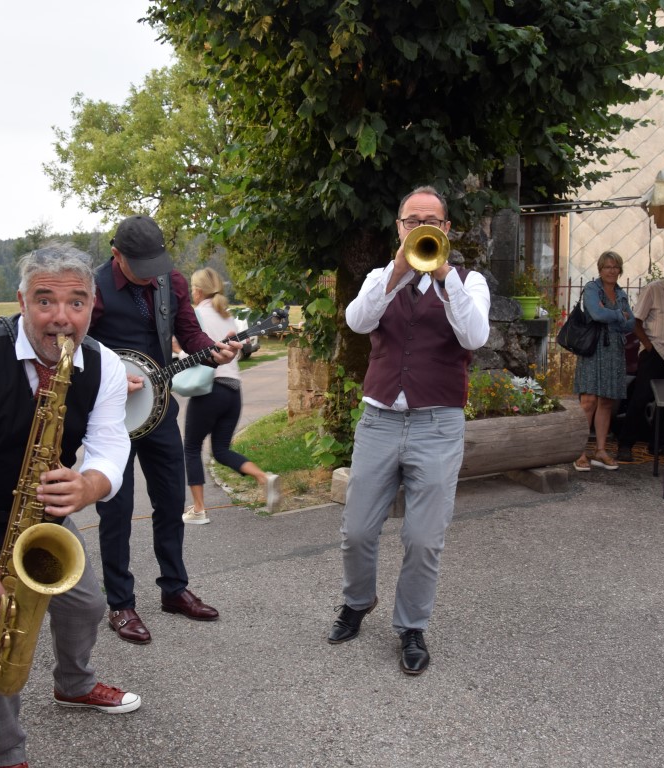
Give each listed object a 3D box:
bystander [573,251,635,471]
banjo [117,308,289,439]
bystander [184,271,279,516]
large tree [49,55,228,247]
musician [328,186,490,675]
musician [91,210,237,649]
[{"bbox_3d":[2.090,-0.189,6.650,0.500,1.680,0.420,0,4,-6],"label":"bystander"},{"bbox_3d":[-0.546,-0.069,3.200,0.890,0.340,0.110,-27,-5,10],"label":"banjo"},{"bbox_3d":[-0.647,0.059,5.400,0.680,1.620,0.500,4,6,44],"label":"bystander"},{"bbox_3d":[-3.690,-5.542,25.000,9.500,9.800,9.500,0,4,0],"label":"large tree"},{"bbox_3d":[0.283,0.155,3.150,0.620,1.740,0.520,1,4,12],"label":"musician"},{"bbox_3d":[-0.695,0.176,3.500,0.660,1.750,0.520,-1,4,-13],"label":"musician"}]

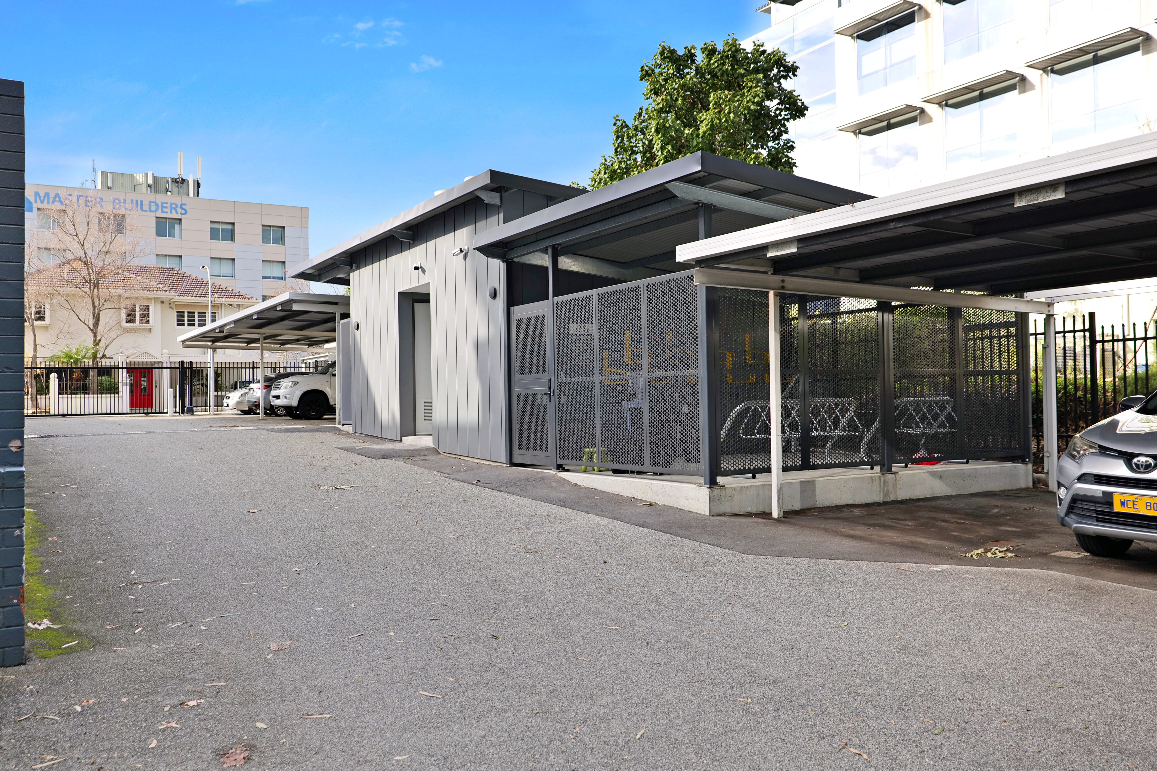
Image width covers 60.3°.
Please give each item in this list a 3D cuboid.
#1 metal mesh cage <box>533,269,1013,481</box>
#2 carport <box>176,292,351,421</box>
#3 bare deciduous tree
[{"bbox_3d":[2.474,-0.080,13.229,5.200,2.160,4.300,-1,-1,-30],"label":"metal mesh cage"},{"bbox_3d":[-7.705,-0.427,30.110,5.950,2.900,15.900,-1,-1,-30],"label":"carport"},{"bbox_3d":[-22.721,-3.841,46.500,5.300,9.800,5.300,-1,-1,-26],"label":"bare deciduous tree"}]

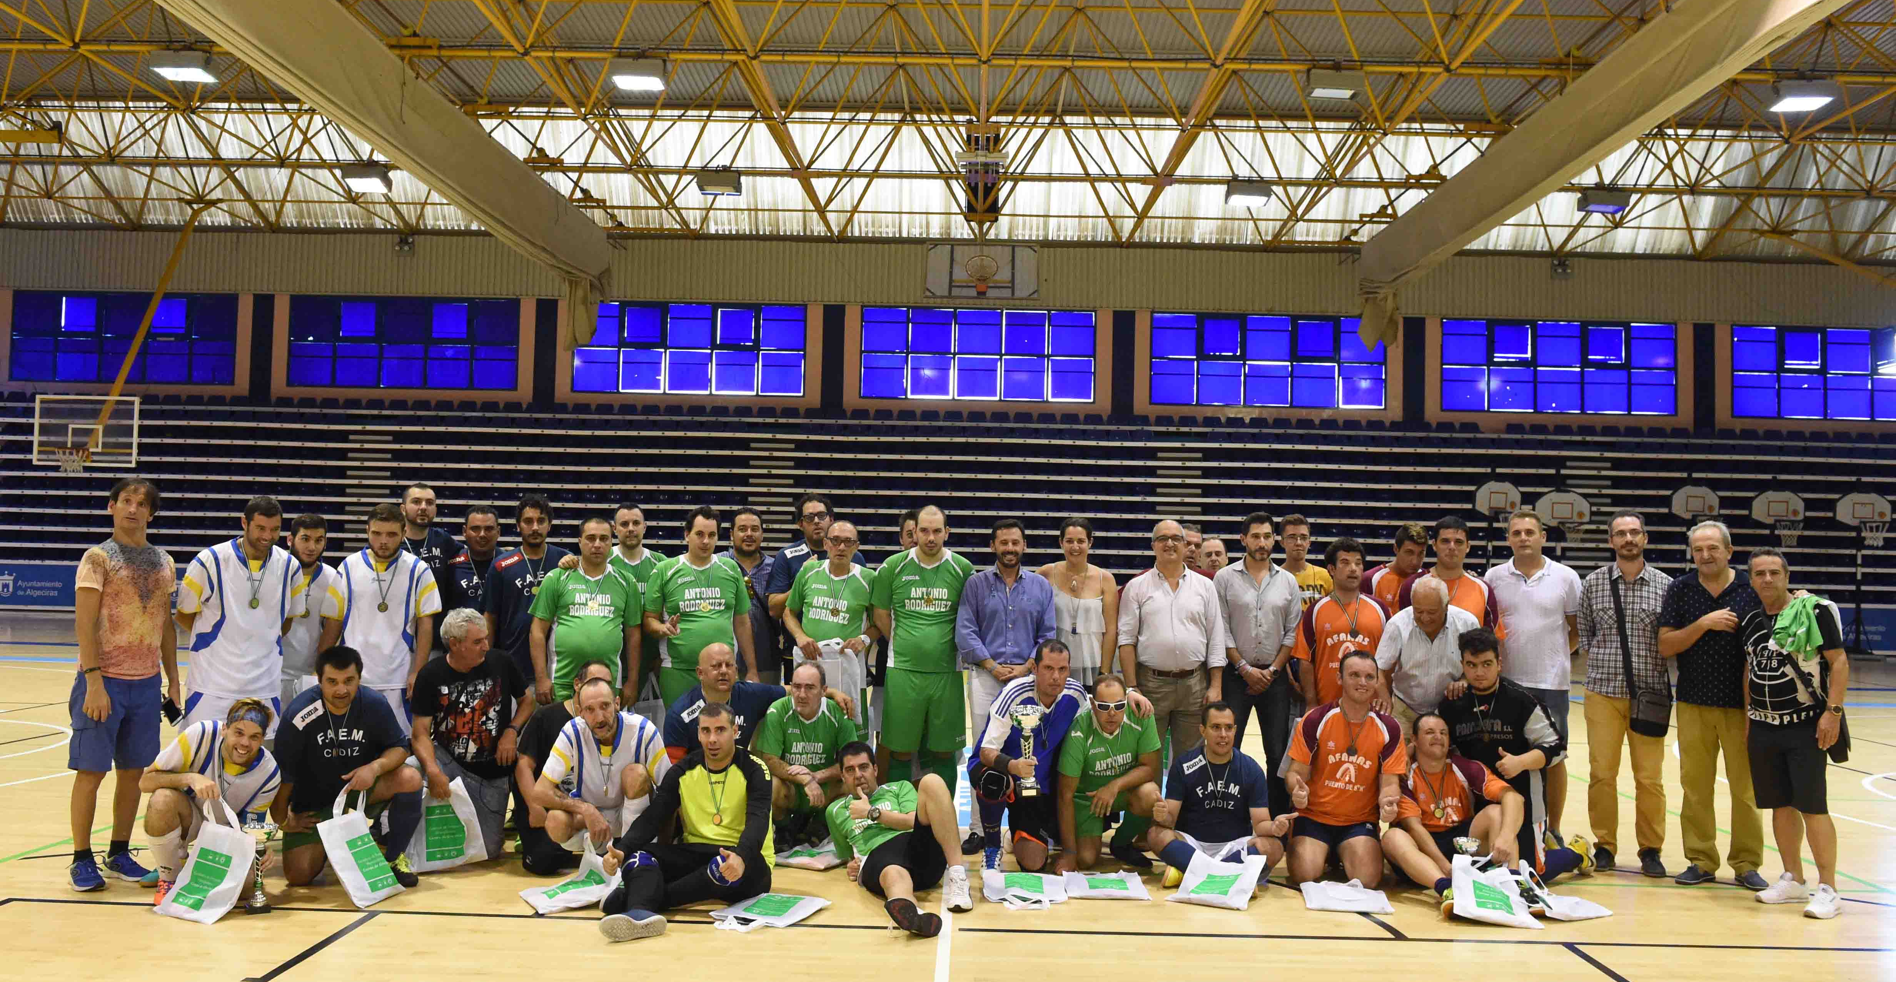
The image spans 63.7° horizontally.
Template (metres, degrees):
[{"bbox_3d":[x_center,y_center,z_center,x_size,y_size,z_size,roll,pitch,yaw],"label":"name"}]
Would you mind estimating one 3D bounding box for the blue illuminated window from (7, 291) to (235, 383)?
[{"bbox_3d":[-17.368,-3.213,32.159,4.707,1.876,0.150,1,-2,1],"label":"blue illuminated window"}]

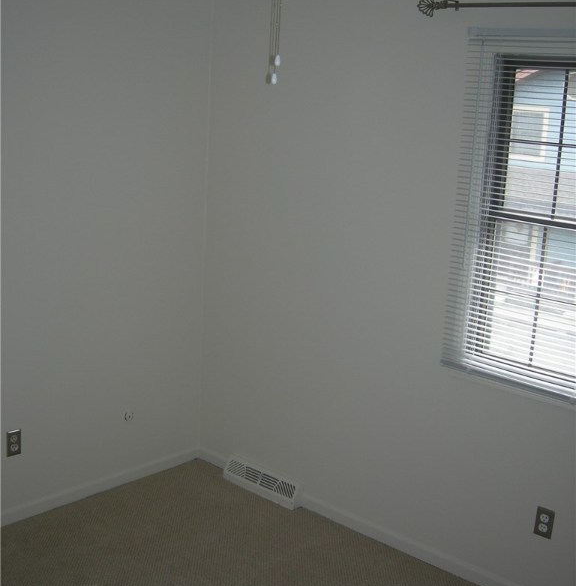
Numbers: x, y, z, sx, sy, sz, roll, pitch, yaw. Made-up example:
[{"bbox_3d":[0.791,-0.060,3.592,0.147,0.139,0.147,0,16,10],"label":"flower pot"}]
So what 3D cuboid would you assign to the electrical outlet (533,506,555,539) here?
[{"bbox_3d":[0.965,0.867,3.013,0.070,0.114,0.009,14,17,40],"label":"electrical outlet"}]

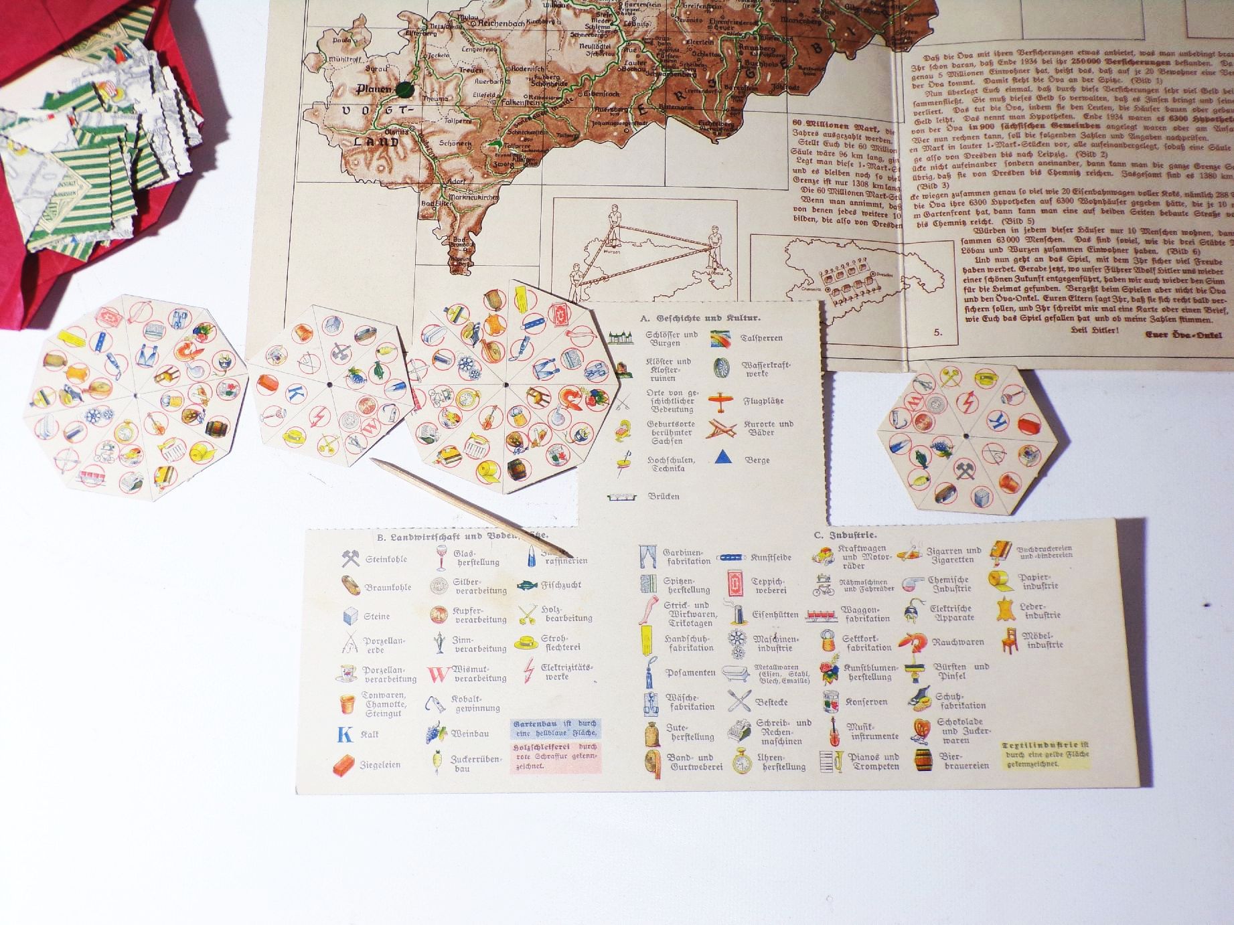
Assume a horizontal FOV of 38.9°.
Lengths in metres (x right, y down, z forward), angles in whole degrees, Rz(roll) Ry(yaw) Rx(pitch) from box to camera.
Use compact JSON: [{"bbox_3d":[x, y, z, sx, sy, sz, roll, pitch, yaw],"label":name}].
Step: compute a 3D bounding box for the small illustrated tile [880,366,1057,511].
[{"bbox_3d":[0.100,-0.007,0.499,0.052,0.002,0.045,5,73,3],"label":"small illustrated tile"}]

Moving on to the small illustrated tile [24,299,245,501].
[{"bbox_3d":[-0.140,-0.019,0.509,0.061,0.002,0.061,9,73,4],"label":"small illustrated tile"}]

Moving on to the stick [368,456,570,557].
[{"bbox_3d":[-0.041,0.013,0.496,0.066,0.002,0.002,26,75,9],"label":"stick"}]

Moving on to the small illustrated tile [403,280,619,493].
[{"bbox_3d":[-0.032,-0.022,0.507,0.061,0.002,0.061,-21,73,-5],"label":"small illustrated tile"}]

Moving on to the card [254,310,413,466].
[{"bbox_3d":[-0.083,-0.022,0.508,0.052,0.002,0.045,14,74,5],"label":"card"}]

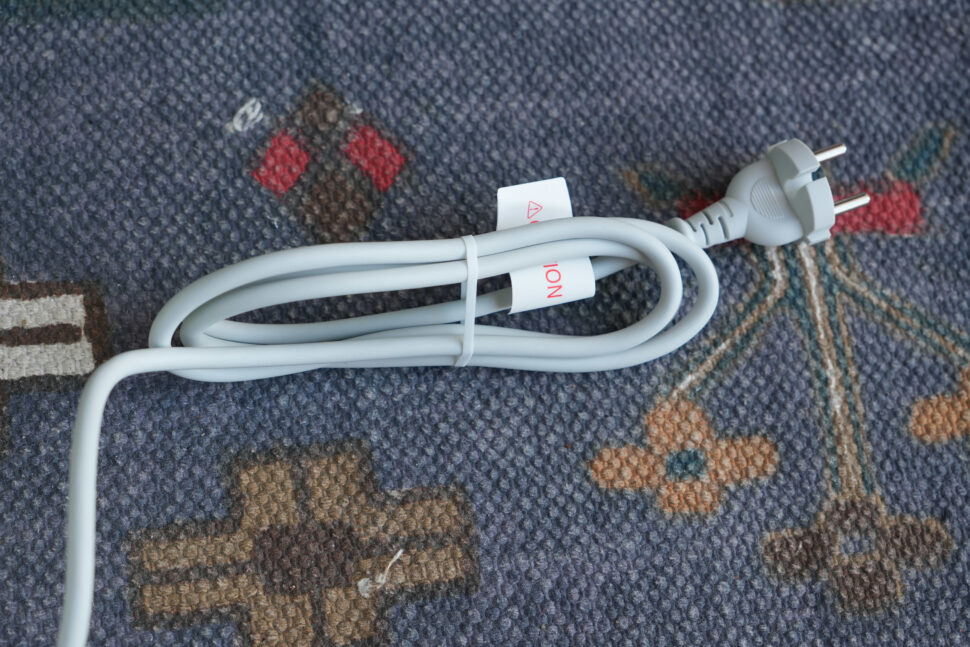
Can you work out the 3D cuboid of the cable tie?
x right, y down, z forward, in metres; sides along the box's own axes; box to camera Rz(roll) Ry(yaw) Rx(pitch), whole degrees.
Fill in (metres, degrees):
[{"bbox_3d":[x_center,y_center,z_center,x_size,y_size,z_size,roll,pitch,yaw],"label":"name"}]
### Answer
[{"bbox_3d":[-0.005,-0.008,0.468,0.004,0.014,0.043,5,72,-8],"label":"cable tie"}]

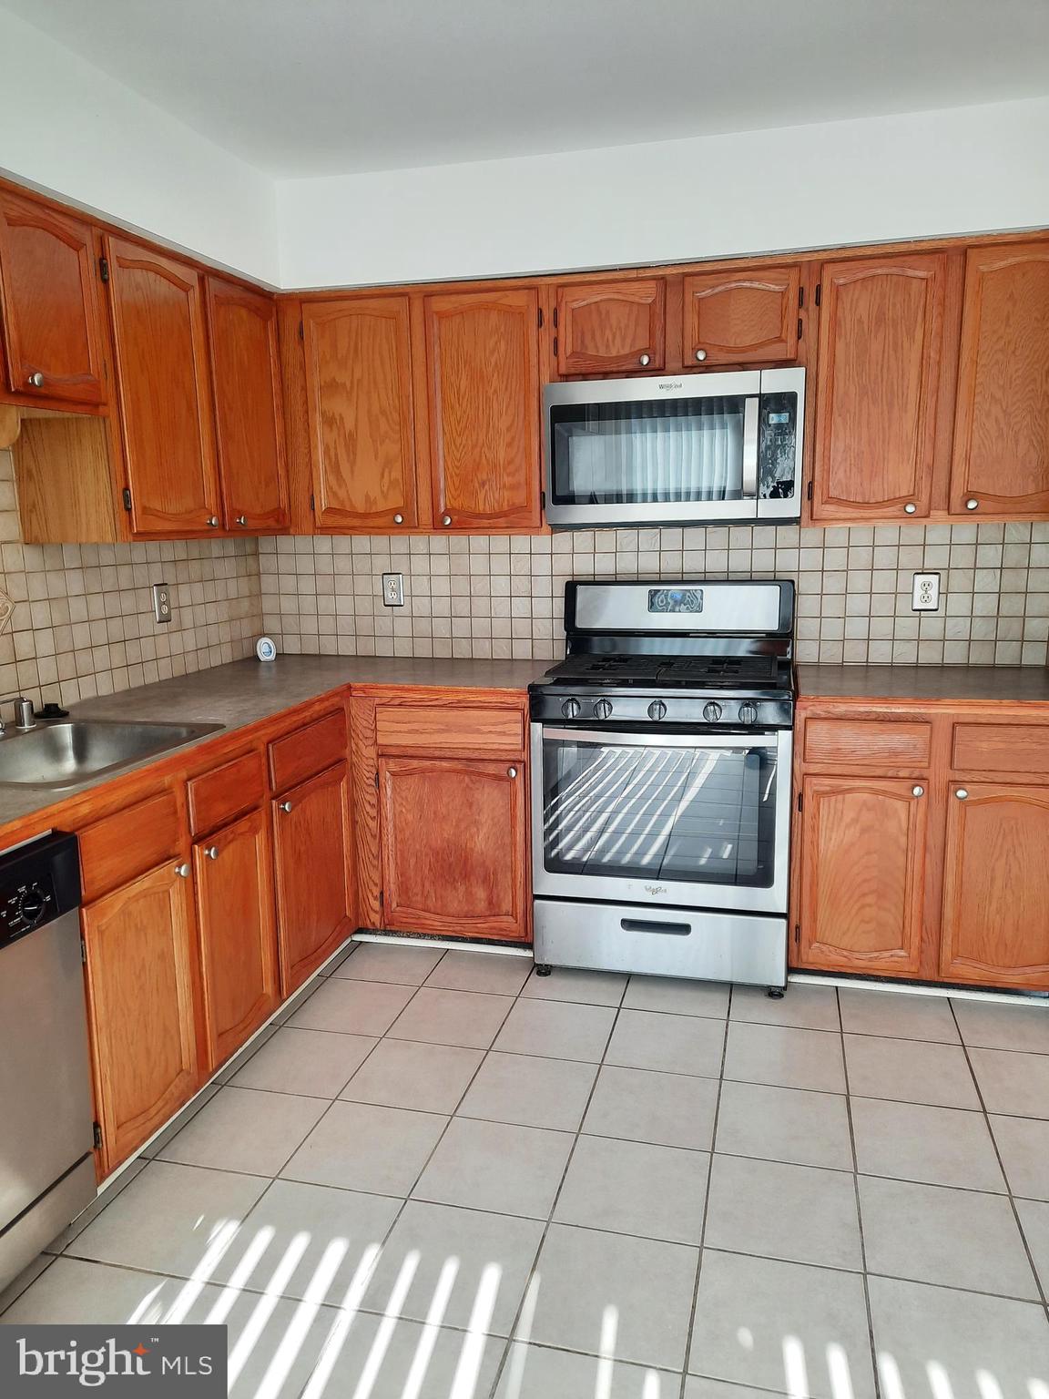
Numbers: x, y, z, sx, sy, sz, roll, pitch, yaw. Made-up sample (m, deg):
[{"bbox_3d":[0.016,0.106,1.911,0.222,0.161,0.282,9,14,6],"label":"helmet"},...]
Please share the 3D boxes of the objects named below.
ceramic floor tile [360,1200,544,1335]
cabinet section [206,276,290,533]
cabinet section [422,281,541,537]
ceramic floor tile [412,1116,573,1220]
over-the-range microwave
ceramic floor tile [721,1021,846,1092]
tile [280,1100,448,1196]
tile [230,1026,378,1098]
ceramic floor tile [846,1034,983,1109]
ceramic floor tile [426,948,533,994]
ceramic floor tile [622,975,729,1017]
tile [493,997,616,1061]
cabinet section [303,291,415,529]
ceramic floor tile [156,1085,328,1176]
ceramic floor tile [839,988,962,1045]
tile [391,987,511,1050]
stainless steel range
[{"bbox_3d":[-0.135,1.100,1.963,0.303,0.010,0.303,2,11,14],"label":"ceramic floor tile"},{"bbox_3d":[-0.979,-0.885,3.142,0.290,0.708,0.397,2,11,14],"label":"cabinet section"},{"bbox_3d":[-0.091,-0.931,3.302,0.359,0.708,0.290,2,11,14],"label":"cabinet section"},{"bbox_3d":[-0.059,1.042,2.250,0.303,0.010,0.303,2,11,14],"label":"ceramic floor tile"},{"bbox_3d":[0.485,-0.773,3.185,0.759,0.434,0.397,2,11,14],"label":"over-the-range microwave"},{"bbox_3d":[0.689,0.946,2.674,0.303,0.010,0.303,2,11,14],"label":"ceramic floor tile"},{"bbox_3d":[-0.357,1.034,2.327,0.304,0.012,0.304,2,11,14],"label":"tile"},{"bbox_3d":[-0.579,0.966,2.694,0.303,0.010,0.303,2,11,14],"label":"tile"},{"bbox_3d":[0.988,0.958,2.601,0.303,0.010,0.303,2,11,14],"label":"ceramic floor tile"},{"bbox_3d":[-0.130,0.863,3.187,0.303,0.010,0.285,2,11,14],"label":"ceramic floor tile"},{"bbox_3d":[0.467,0.880,3.039,0.303,0.010,0.303,2,11,14],"label":"ceramic floor tile"},{"bbox_3d":[0.094,0.929,2.831,0.303,0.010,0.303,2,11,14],"label":"tile"},{"bbox_3d":[-0.492,-0.943,3.405,0.360,0.708,0.290,2,11,14],"label":"cabinet section"},{"bbox_3d":[-0.655,1.024,2.405,0.303,0.010,0.303,2,11,14],"label":"ceramic floor tile"},{"bbox_3d":[1.063,0.904,2.882,0.303,0.010,0.280,2,11,14],"label":"ceramic floor tile"},{"bbox_3d":[-0.204,0.920,2.908,0.303,0.010,0.303,2,11,14],"label":"tile"},{"bbox_3d":[0.462,0.242,3.226,0.759,1.194,0.674,2,11,14],"label":"stainless steel range"}]

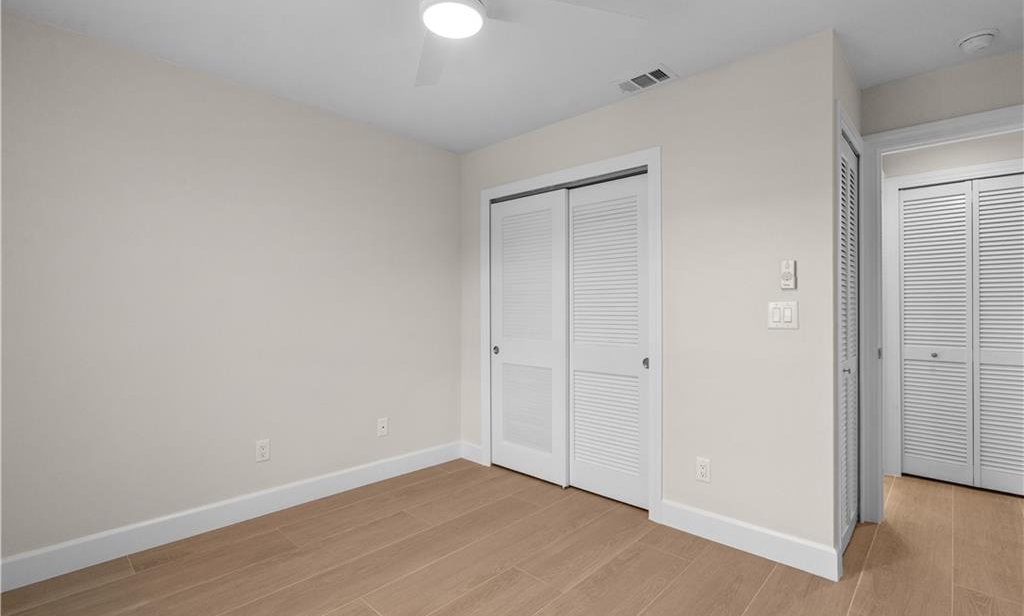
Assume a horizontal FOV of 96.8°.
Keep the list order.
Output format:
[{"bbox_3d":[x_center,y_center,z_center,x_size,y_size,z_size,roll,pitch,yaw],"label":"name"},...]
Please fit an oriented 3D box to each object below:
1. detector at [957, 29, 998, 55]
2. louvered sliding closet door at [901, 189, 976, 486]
[{"bbox_3d":[2.130,-1.212,2.087,0.142,0.045,0.142,0,0,44],"label":"detector"},{"bbox_3d":[2.939,0.163,3.159,0.374,2.038,0.035,0,0,43],"label":"louvered sliding closet door"}]

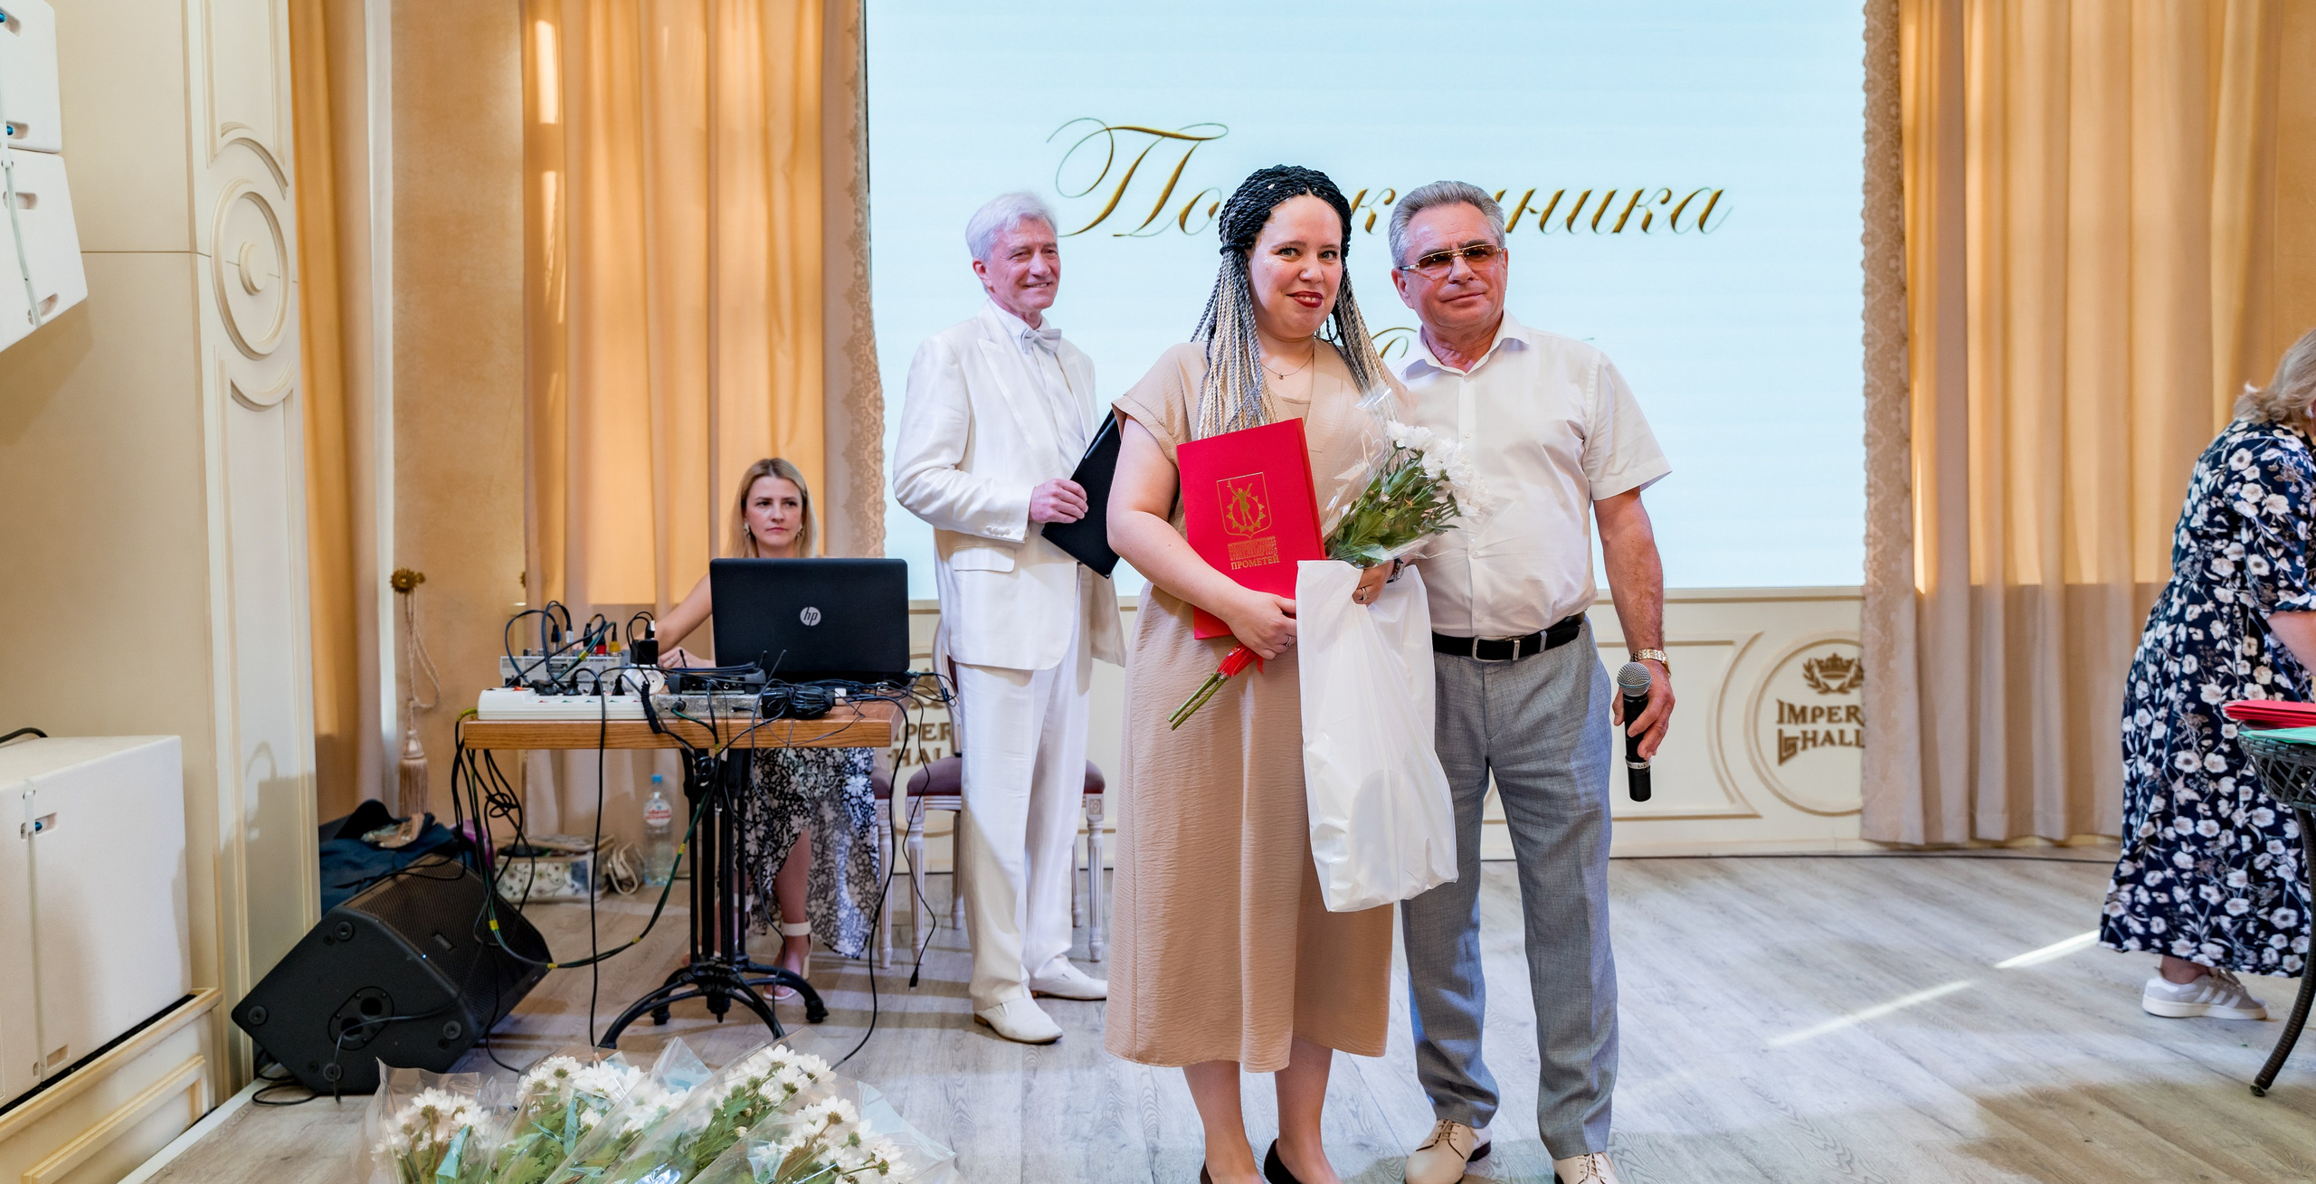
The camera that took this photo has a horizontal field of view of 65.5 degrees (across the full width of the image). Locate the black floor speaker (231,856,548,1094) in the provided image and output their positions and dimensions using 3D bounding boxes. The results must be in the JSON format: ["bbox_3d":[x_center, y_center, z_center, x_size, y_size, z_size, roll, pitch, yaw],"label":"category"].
[{"bbox_3d":[-1.571,0.818,3.808,0.376,0.348,0.600,42,0,-5],"label":"black floor speaker"}]

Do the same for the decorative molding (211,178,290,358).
[{"bbox_3d":[-1.824,-0.652,3.620,0.030,0.360,0.365,0,3,-4],"label":"decorative molding"}]

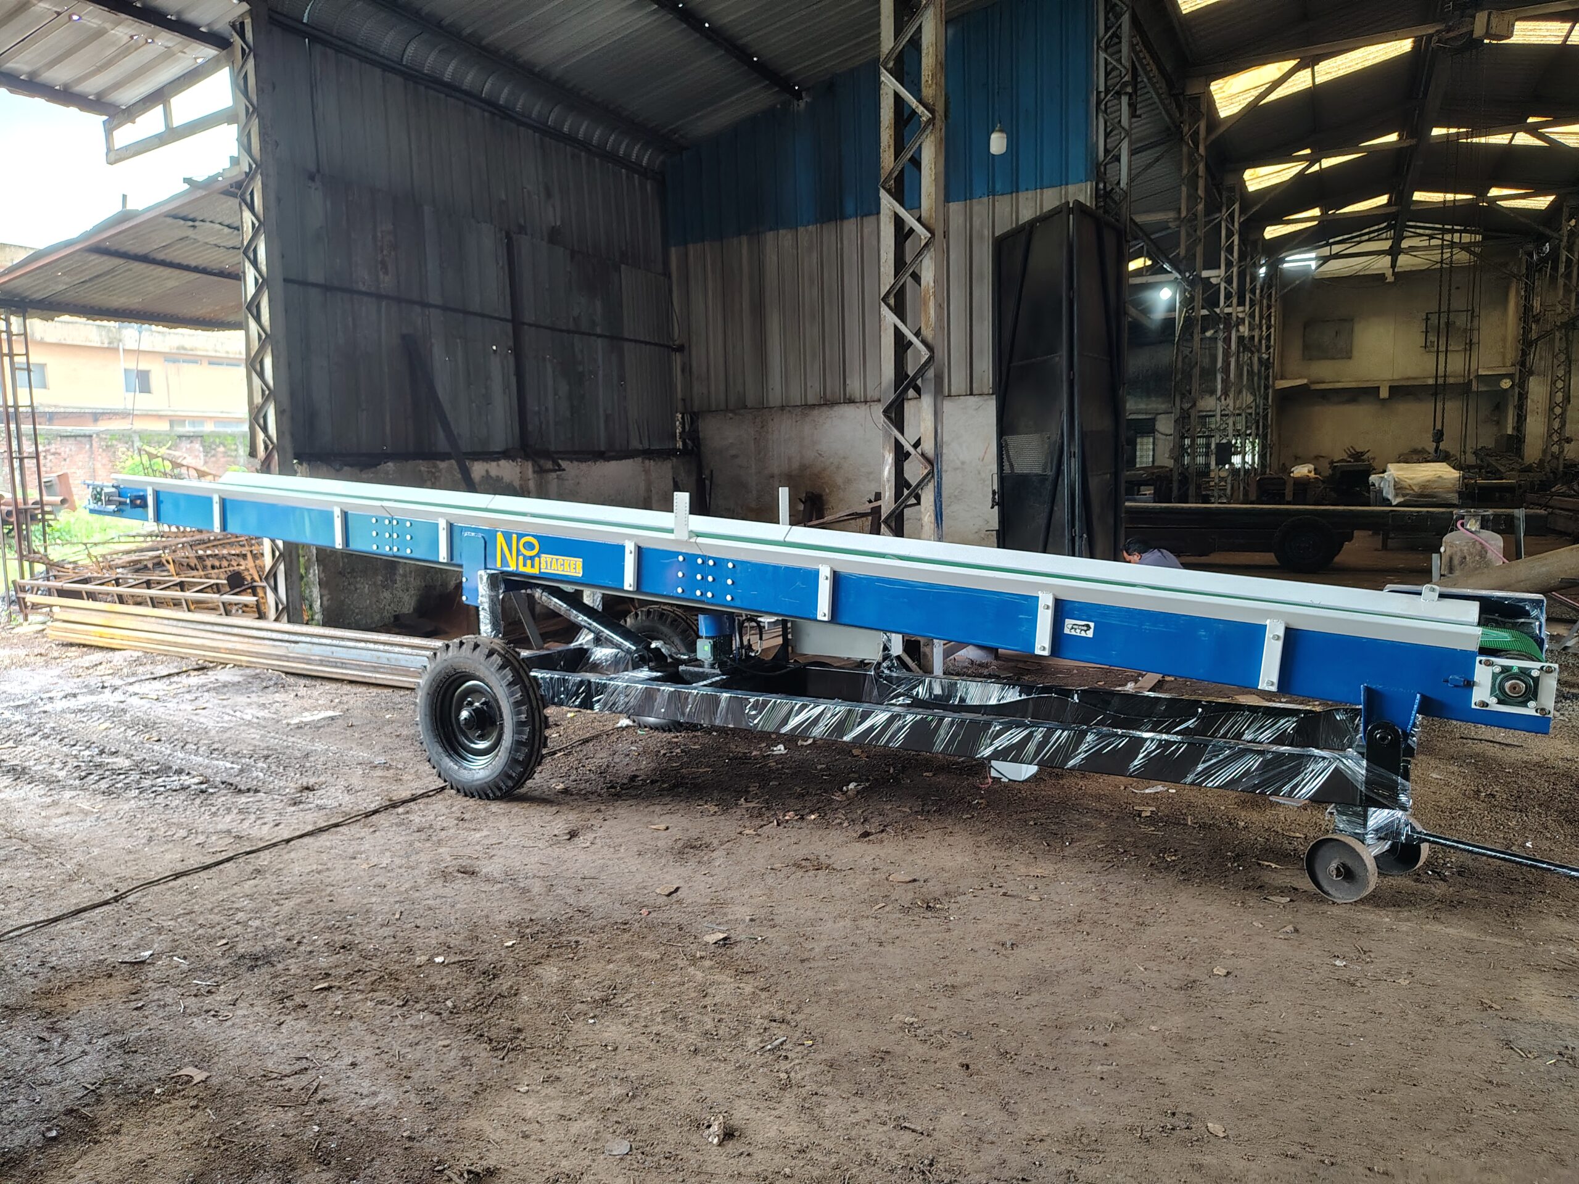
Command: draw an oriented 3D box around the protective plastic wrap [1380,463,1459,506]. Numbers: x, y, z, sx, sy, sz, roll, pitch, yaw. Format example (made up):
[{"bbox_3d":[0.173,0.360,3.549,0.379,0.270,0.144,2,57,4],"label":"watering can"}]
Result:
[{"bbox_3d":[10.793,-1.841,18.700,1.030,0.680,0.800,1,7,21],"label":"protective plastic wrap"}]

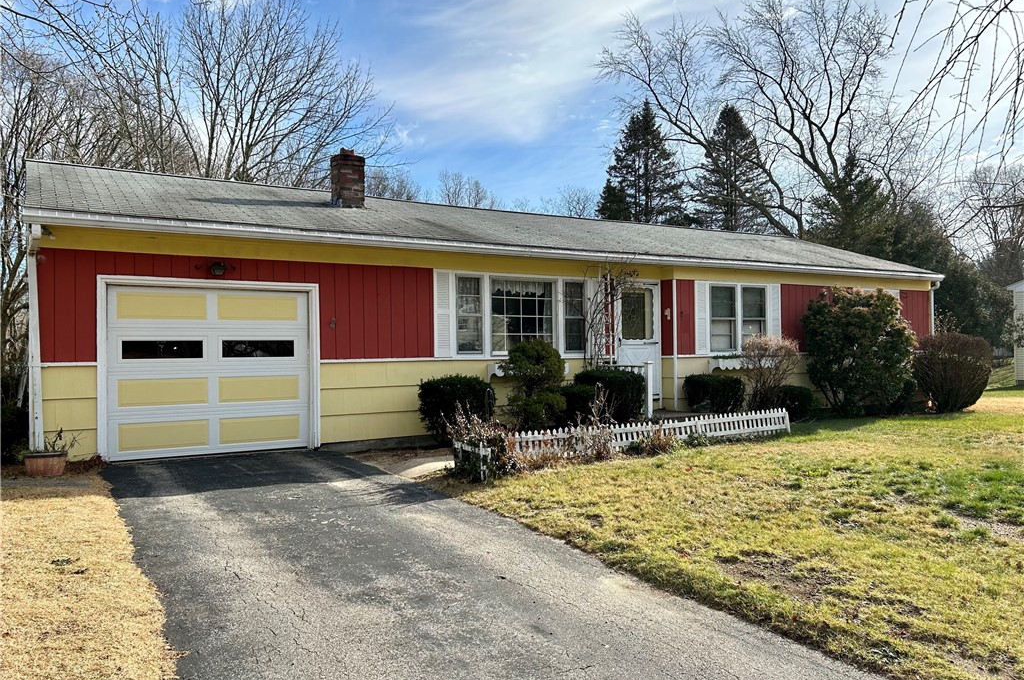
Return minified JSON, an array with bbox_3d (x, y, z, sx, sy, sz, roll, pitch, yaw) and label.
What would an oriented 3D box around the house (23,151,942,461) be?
[{"bbox_3d":[0.308,-0.866,16.678,18.200,4.900,8.150,0,-1,-32],"label":"house"}]

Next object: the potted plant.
[{"bbox_3d":[-5.197,1.270,8.680,0.600,0.530,0.520,0,-1,-32],"label":"potted plant"}]

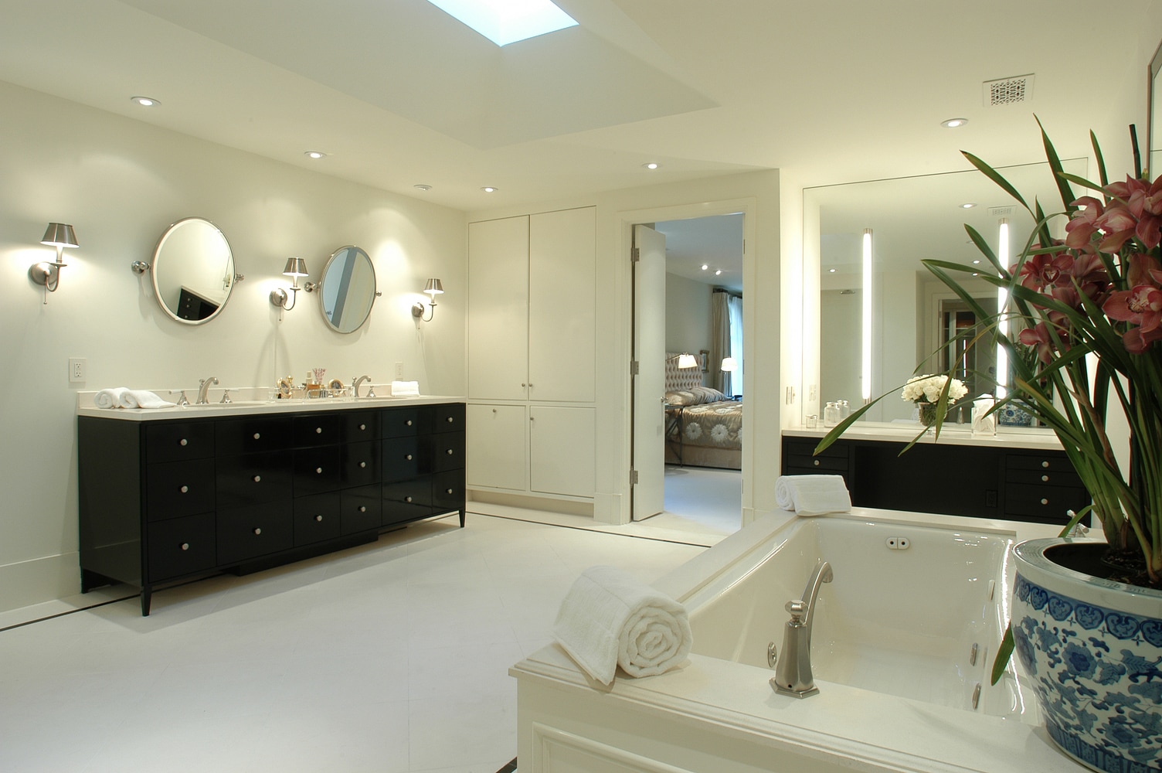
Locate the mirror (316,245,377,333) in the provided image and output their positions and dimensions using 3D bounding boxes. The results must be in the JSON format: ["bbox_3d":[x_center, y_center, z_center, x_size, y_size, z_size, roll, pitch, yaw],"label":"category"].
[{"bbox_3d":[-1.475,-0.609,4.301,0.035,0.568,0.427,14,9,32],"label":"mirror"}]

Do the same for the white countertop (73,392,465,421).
[{"bbox_3d":[-1.644,0.071,4.059,0.618,0.115,2.116,1,2,32],"label":"white countertop"}]

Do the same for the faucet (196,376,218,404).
[{"bbox_3d":[-2.054,0.025,3.731,0.180,0.153,0.060,1,2,32],"label":"faucet"}]

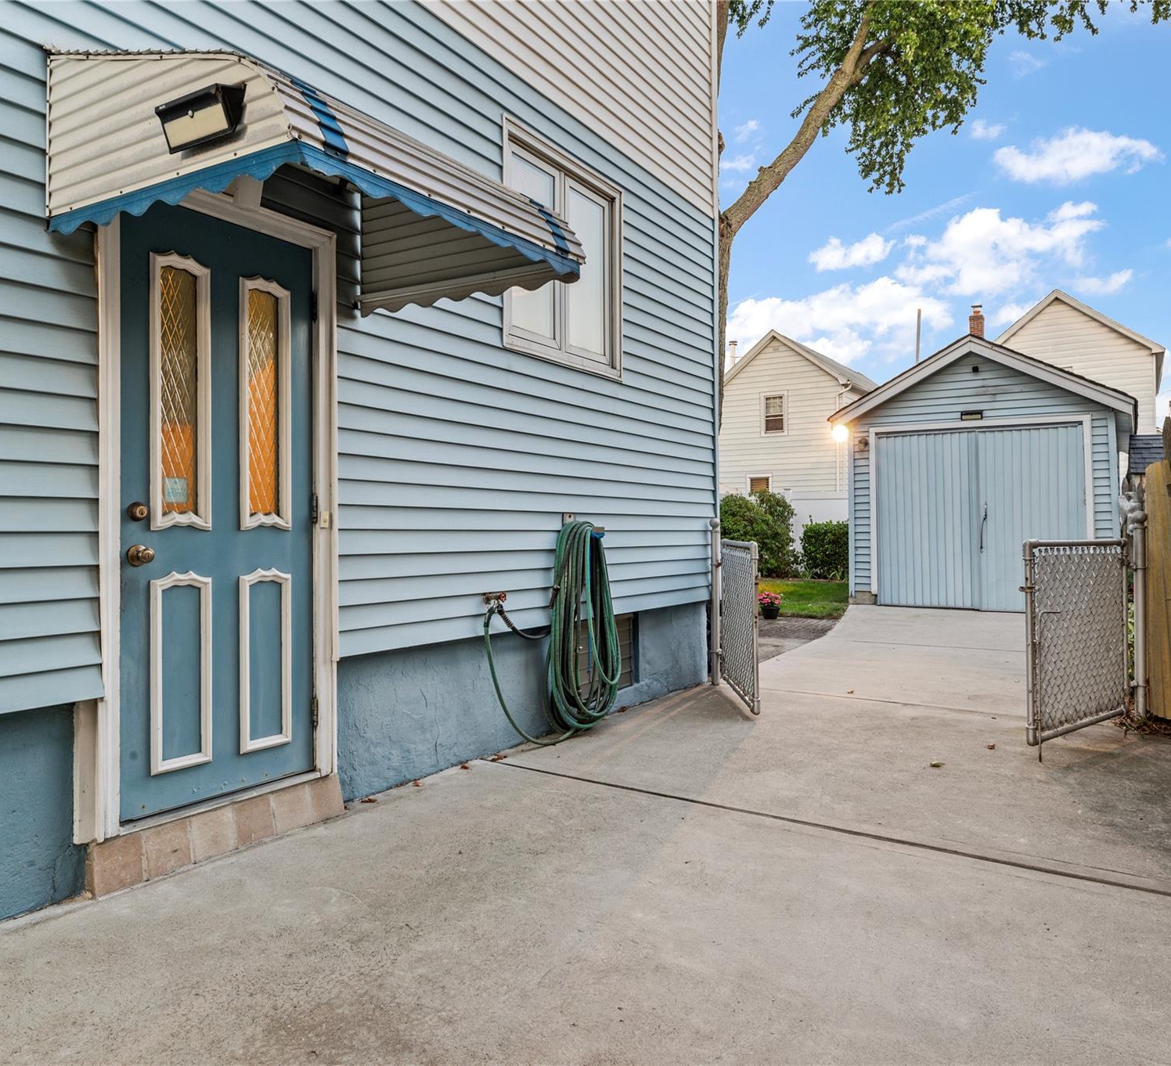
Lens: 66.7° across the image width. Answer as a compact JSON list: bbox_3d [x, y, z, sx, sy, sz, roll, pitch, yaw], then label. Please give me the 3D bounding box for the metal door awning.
[{"bbox_3d":[-0.789,-1.145,2.845,1.080,0.560,1.250,0,0,32],"label":"metal door awning"}]

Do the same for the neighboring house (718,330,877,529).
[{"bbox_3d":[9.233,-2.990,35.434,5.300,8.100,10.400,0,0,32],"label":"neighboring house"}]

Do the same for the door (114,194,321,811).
[{"bbox_3d":[-1.268,-0.090,3.145,0.055,2.030,0.770,0,0,32],"label":"door"}]

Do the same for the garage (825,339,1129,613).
[{"bbox_3d":[6.610,-0.745,14.130,3.620,3.530,6.450,0,0,32],"label":"garage"}]

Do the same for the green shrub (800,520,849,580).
[{"bbox_3d":[5.220,0.390,18.500,1.250,1.220,1.150,0,0,32],"label":"green shrub"}]

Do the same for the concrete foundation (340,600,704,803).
[{"bbox_3d":[-0.150,0.800,5.090,0.230,0.590,3.520,0,0,32],"label":"concrete foundation"}]

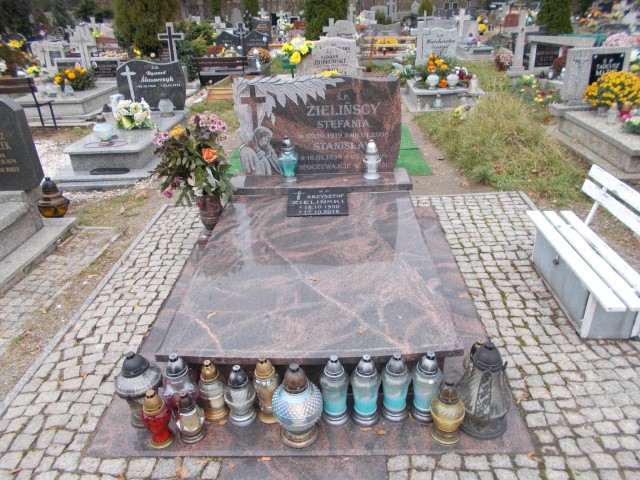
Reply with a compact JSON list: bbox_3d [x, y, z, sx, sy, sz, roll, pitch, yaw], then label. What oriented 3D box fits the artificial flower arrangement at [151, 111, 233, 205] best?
[{"bbox_3d":[-0.815,-0.528,3.098,0.470,0.500,0.430,-1,28,3],"label":"artificial flower arrangement"}]

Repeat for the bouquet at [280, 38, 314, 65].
[{"bbox_3d":[-0.289,-2.481,6.287,0.420,0.330,0.320,-2,28,4],"label":"bouquet"}]

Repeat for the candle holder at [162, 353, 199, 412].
[{"bbox_3d":[-0.571,0.580,1.953,0.140,0.280,0.140,-2,28,4],"label":"candle holder"}]

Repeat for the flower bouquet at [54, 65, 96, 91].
[{"bbox_3d":[-3.990,-2.674,7.935,0.560,0.350,0.420,-2,28,4],"label":"flower bouquet"}]

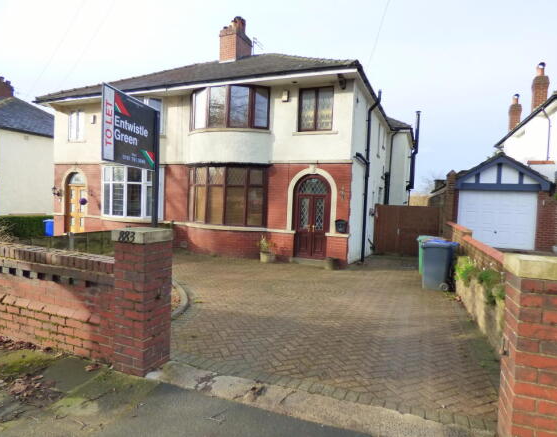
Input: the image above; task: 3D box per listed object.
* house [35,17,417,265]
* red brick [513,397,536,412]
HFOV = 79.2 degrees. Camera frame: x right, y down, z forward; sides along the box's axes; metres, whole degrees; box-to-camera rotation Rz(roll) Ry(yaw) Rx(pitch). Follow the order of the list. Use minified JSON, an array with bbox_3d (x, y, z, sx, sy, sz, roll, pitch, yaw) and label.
[{"bbox_3d":[-1.626,-4.046,16.161,13.800,10.000,10.600,3,4,23],"label":"house"},{"bbox_3d":[1.450,1.073,2.033,0.105,0.075,0.190,3,4,19],"label":"red brick"}]

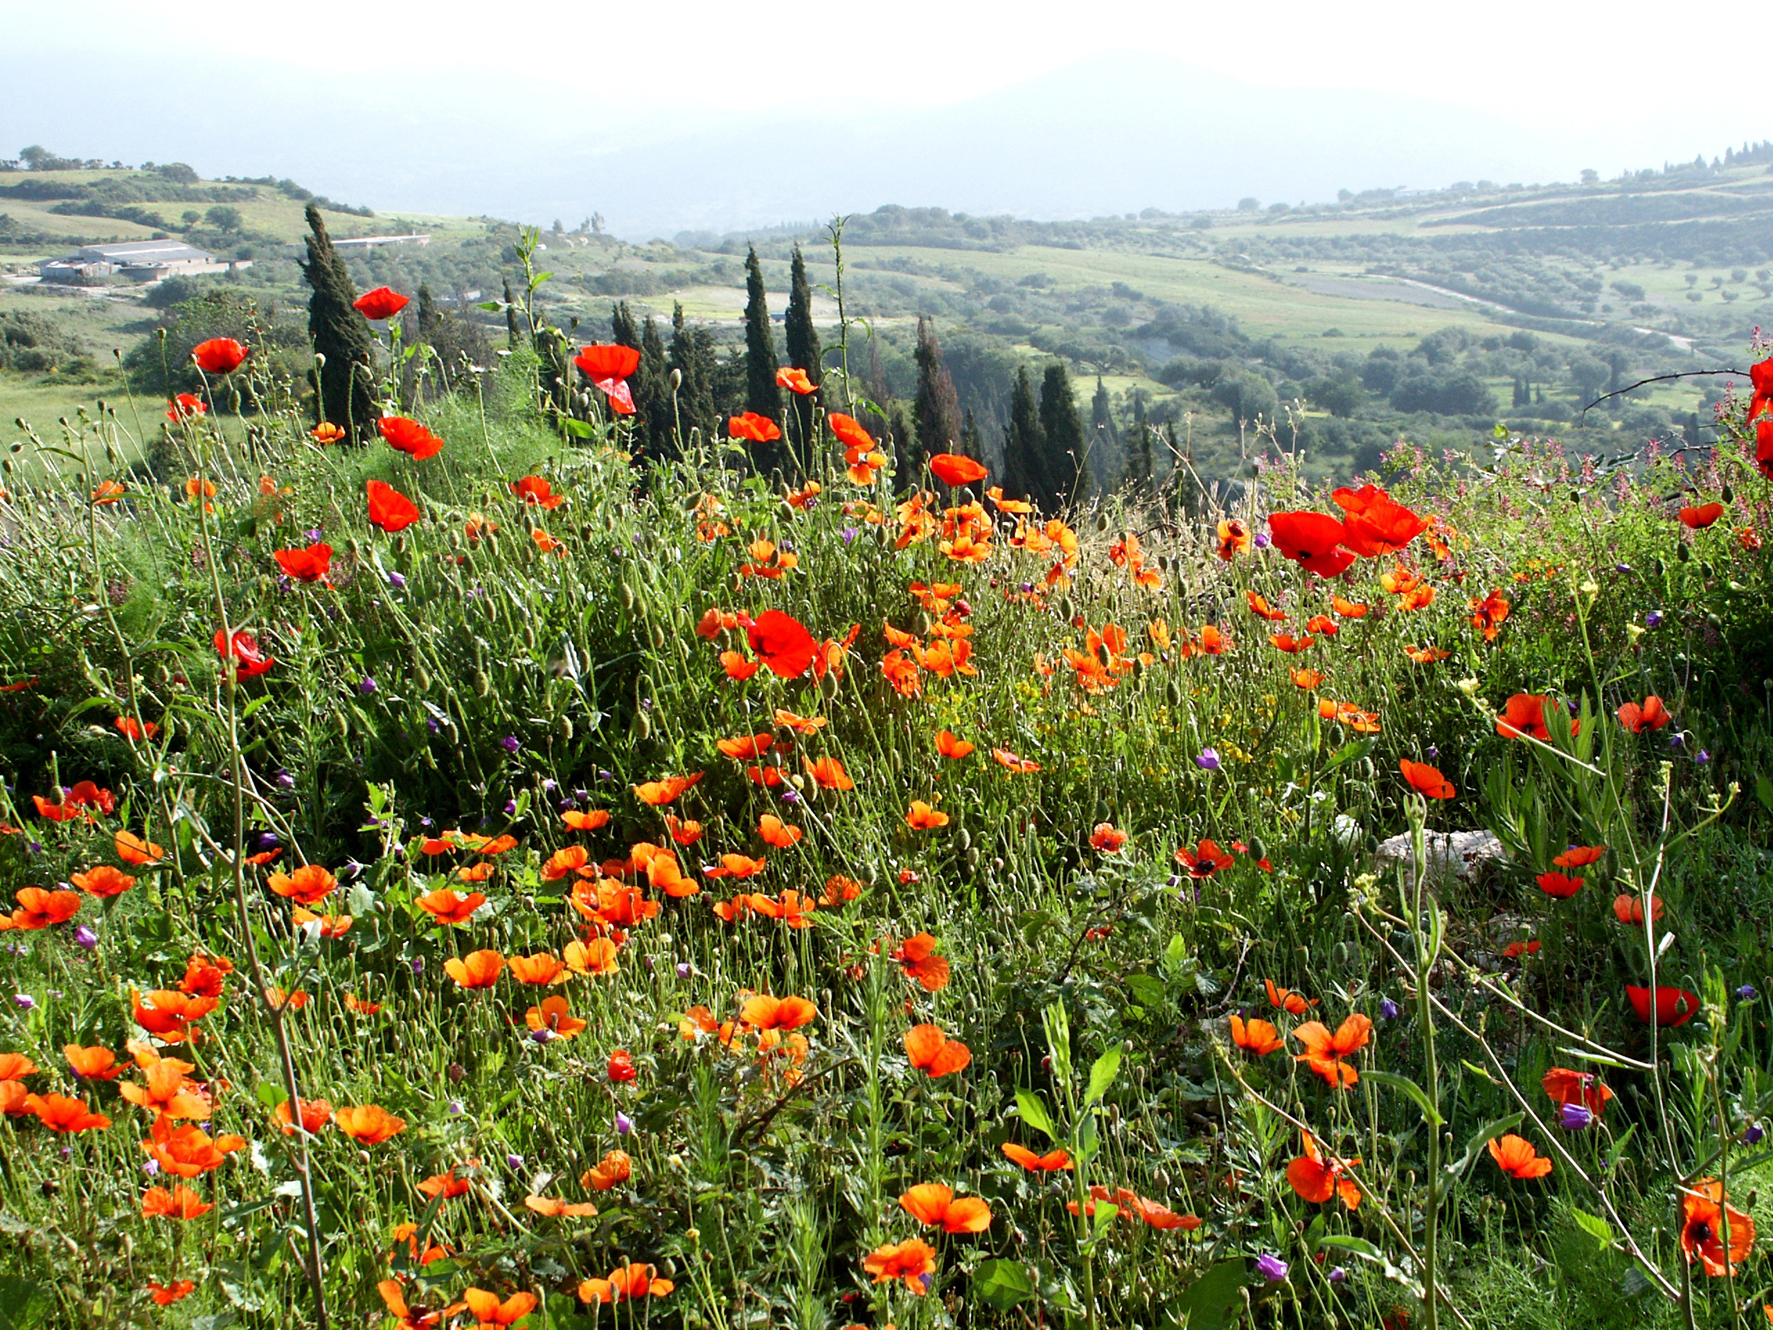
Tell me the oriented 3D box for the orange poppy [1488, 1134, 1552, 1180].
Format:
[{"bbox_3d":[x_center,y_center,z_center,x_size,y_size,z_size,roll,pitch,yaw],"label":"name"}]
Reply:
[{"bbox_3d":[0.497,0.386,2.650,0.050,0.032,0.047,14,13,-2],"label":"orange poppy"}]

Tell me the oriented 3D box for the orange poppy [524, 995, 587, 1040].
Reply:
[{"bbox_3d":[-0.299,0.318,3.050,0.058,0.030,0.052,-3,31,0],"label":"orange poppy"}]

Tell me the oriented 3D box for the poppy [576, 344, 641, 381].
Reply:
[{"bbox_3d":[-0.334,-0.363,4.050,0.077,0.042,0.070,0,8,0],"label":"poppy"}]

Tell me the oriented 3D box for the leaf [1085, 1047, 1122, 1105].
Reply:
[{"bbox_3d":[0.158,0.298,2.450,0.019,0.050,0.013,30,7,-4],"label":"leaf"}]

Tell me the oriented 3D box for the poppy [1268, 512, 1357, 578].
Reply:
[{"bbox_3d":[0.416,-0.117,3.300,0.086,0.050,0.075,17,13,-3],"label":"poppy"}]

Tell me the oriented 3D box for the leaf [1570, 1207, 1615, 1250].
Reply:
[{"bbox_3d":[0.522,0.416,2.500,0.042,0.019,0.014,42,-12,6],"label":"leaf"}]

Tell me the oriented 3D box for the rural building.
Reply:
[{"bbox_3d":[-121.020,-65.694,550.000,21.500,6.800,37.000,4,9,23],"label":"rural building"}]

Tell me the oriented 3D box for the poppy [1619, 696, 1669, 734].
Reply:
[{"bbox_3d":[0.841,0.055,3.750,0.058,0.034,0.055,0,7,0],"label":"poppy"}]

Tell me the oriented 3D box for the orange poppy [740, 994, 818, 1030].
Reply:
[{"bbox_3d":[-0.094,0.303,2.950,0.066,0.027,0.062,0,7,0],"label":"orange poppy"}]

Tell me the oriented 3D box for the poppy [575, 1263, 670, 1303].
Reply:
[{"bbox_3d":[-0.189,0.448,2.450,0.070,0.025,0.055,0,11,0],"label":"poppy"}]

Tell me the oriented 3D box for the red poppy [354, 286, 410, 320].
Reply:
[{"bbox_3d":[-0.656,-0.471,4.400,0.072,0.036,0.066,0,8,0],"label":"red poppy"}]

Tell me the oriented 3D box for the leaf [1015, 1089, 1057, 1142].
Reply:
[{"bbox_3d":[0.112,0.340,2.550,0.020,0.050,0.014,-35,-6,-10],"label":"leaf"}]

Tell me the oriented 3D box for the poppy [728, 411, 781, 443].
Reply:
[{"bbox_3d":[-0.158,-0.285,4.050,0.065,0.036,0.062,0,8,0],"label":"poppy"}]

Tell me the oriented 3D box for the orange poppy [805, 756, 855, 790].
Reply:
[{"bbox_3d":[-0.067,0.126,3.950,0.056,0.034,0.053,8,13,0],"label":"orange poppy"}]

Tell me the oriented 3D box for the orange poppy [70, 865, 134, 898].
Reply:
[{"bbox_3d":[-0.766,0.212,3.300,0.061,0.026,0.058,-3,13,0],"label":"orange poppy"}]

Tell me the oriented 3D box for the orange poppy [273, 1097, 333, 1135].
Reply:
[{"bbox_3d":[-0.482,0.373,2.800,0.048,0.027,0.046,0,8,0],"label":"orange poppy"}]

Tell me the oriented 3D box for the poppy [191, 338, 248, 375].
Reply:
[{"bbox_3d":[-0.789,-0.365,4.000,0.065,0.040,0.062,0,8,0],"label":"poppy"}]

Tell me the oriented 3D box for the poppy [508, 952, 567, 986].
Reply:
[{"bbox_3d":[-0.346,0.301,3.350,0.057,0.026,0.053,0,9,0],"label":"poppy"}]

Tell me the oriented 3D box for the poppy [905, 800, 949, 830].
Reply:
[{"bbox_3d":[0.047,0.175,3.950,0.052,0.029,0.050,-3,13,0],"label":"poppy"}]

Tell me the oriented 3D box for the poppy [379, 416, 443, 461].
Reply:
[{"bbox_3d":[-0.549,-0.261,3.900,0.077,0.037,0.072,18,8,-3],"label":"poppy"}]

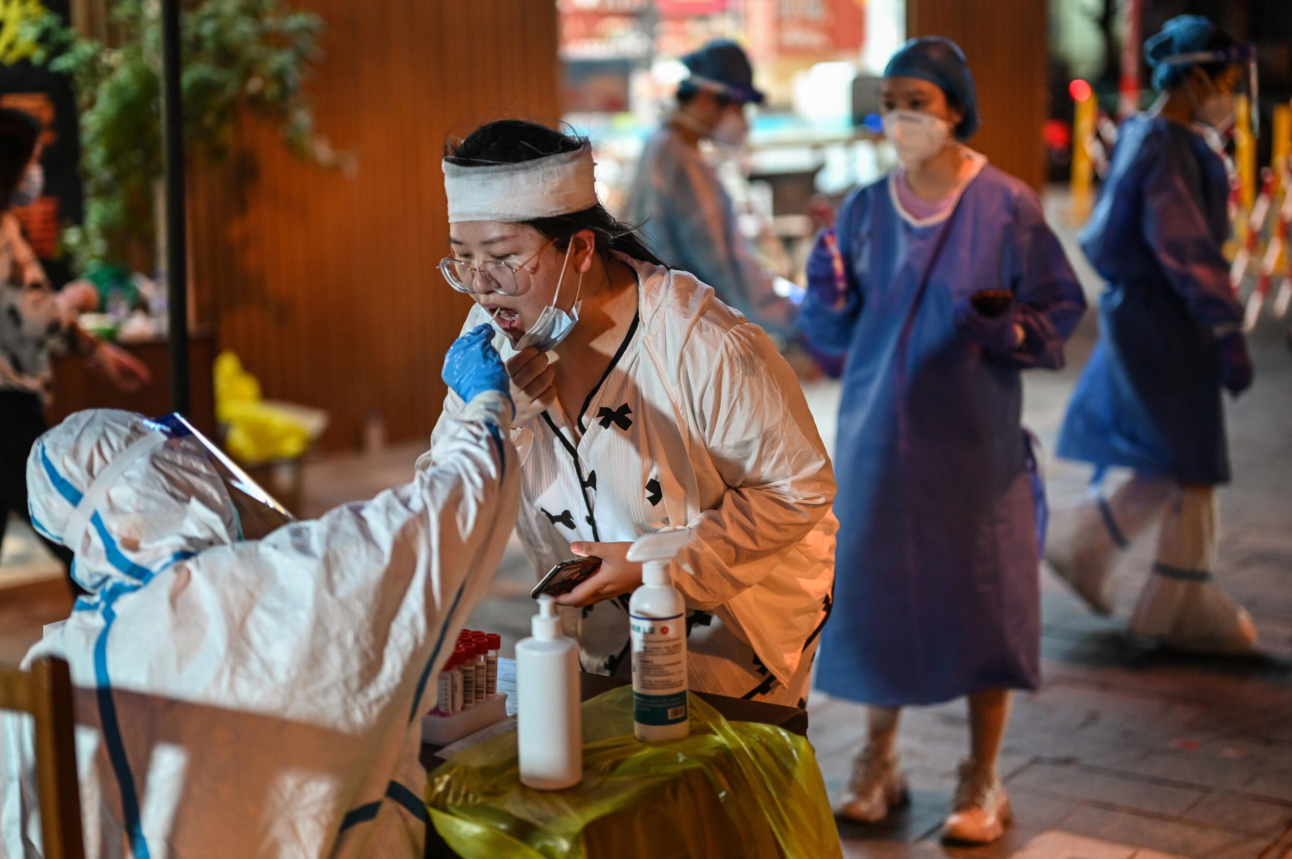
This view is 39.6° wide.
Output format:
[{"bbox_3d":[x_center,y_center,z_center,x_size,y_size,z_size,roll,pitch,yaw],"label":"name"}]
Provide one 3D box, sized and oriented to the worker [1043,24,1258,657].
[{"bbox_3d":[1.373,-0.234,4.766,0.560,1.680,0.500,0,11,2],"label":"worker"}]

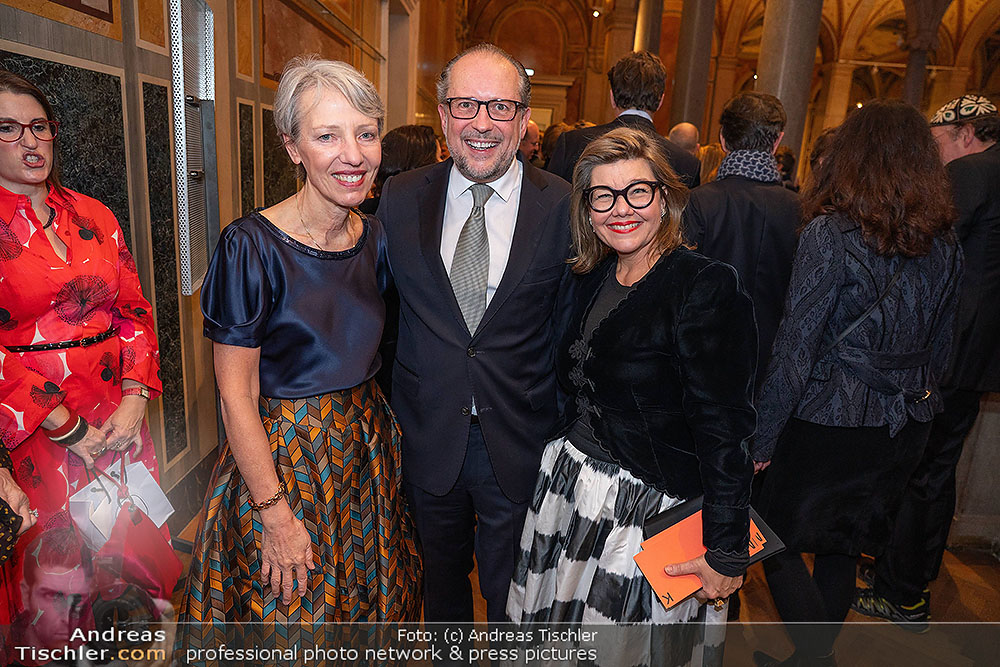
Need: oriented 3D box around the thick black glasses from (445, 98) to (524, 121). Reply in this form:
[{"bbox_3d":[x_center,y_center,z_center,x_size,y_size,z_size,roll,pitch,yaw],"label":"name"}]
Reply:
[{"bbox_3d":[-0.026,-0.436,1.318,0.146,0.046,0.145,4,15,3],"label":"thick black glasses"}]

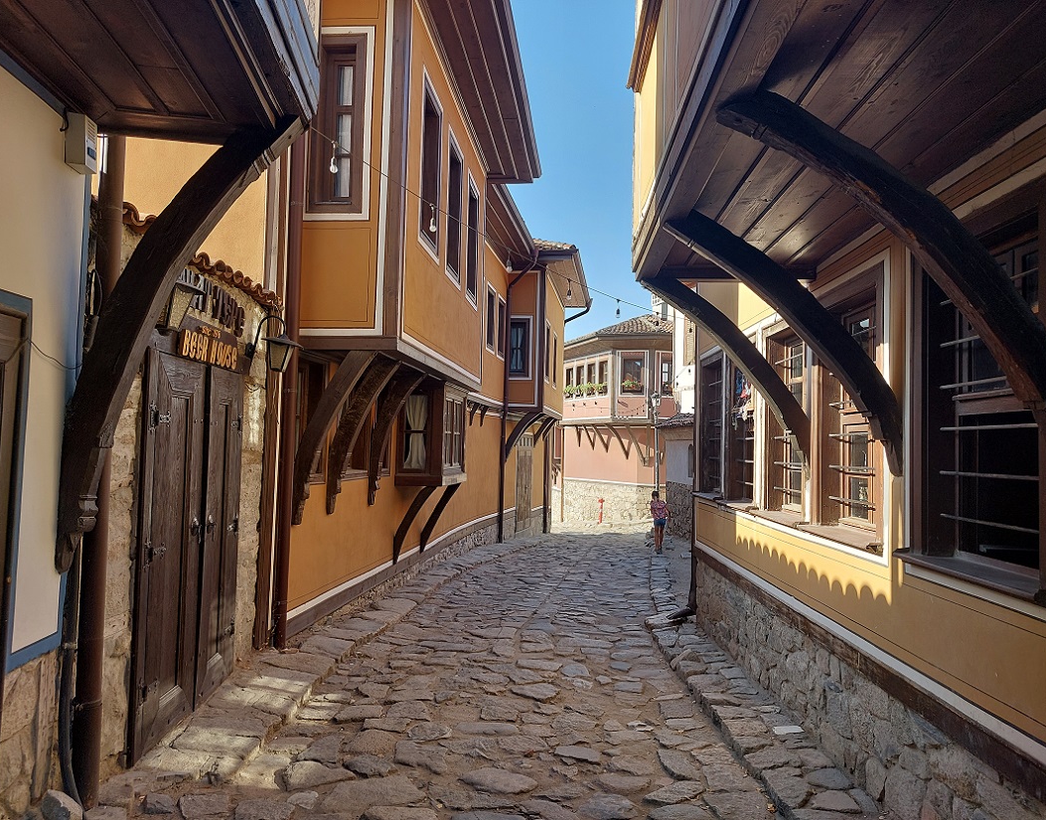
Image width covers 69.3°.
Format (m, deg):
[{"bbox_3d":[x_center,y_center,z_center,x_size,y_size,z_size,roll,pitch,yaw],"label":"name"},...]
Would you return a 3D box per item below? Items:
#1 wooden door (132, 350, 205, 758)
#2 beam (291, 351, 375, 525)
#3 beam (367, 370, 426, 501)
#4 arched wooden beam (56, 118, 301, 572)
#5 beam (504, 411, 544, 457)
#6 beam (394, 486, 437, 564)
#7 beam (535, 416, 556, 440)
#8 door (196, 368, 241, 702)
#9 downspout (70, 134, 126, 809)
[{"bbox_3d":[-1.853,0.708,3.980,0.070,1.980,0.715,2,-3,-3],"label":"wooden door"},{"bbox_3d":[-1.501,0.222,6.028,0.630,1.389,0.130,1,-3,7],"label":"beam"},{"bbox_3d":[-1.402,0.308,8.544,0.586,1.535,0.160,1,-3,5],"label":"beam"},{"bbox_3d":[-1.565,-0.315,3.568,1.003,2.119,0.170,2,-3,-2],"label":"arched wooden beam"},{"bbox_3d":[0.016,0.532,15.418,0.740,1.035,0.130,1,-3,9],"label":"beam"},{"bbox_3d":[-1.258,1.320,8.659,0.470,0.908,0.100,1,-3,7],"label":"beam"},{"bbox_3d":[0.546,0.554,18.692,0.500,0.719,0.130,1,-3,9],"label":"beam"},{"bbox_3d":[-1.887,0.744,4.688,0.070,1.970,0.665,2,-3,-3],"label":"door"},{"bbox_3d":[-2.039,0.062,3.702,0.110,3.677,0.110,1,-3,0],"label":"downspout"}]

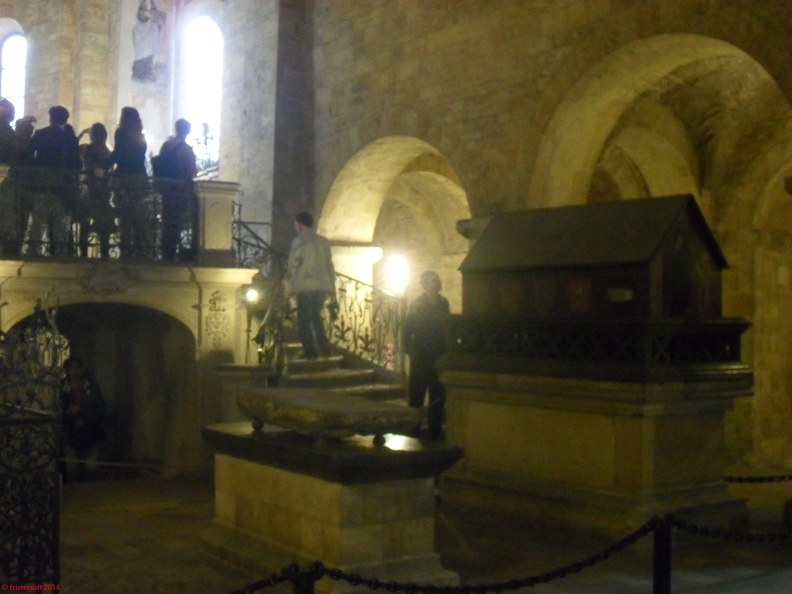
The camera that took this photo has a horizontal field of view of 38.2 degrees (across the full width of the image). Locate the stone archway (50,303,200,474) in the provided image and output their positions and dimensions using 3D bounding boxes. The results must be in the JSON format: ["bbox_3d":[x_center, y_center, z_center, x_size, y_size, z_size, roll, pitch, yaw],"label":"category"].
[{"bbox_3d":[-3.265,1.004,12.522,2.055,1.875,0.800,1,-1,-36],"label":"stone archway"}]

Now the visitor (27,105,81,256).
[{"bbox_3d":[-3.772,-1.272,12.600,0.560,1.696,0.360,0,-1,-25],"label":"visitor"}]

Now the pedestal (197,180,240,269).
[{"bbox_3d":[-2.029,-0.831,13.145,0.420,0.975,0.340,1,-1,-36],"label":"pedestal"}]

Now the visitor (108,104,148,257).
[{"bbox_3d":[-3.028,-1.291,12.900,0.470,1.714,0.340,0,-1,-25],"label":"visitor"}]

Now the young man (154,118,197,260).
[{"bbox_3d":[-2.575,-1.238,13.300,0.500,1.674,0.380,0,-1,-30],"label":"young man"}]

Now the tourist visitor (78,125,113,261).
[{"bbox_3d":[-3.351,-1.180,12.800,0.420,1.544,0.360,0,-1,-30],"label":"tourist visitor"}]

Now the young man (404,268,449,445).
[{"bbox_3d":[0.312,0.603,11.700,0.500,1.749,0.360,0,-1,-10],"label":"young man"}]

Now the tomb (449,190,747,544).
[{"bbox_3d":[1.731,0.572,10.433,1.227,2.770,2.731,1,-1,-36],"label":"tomb"}]

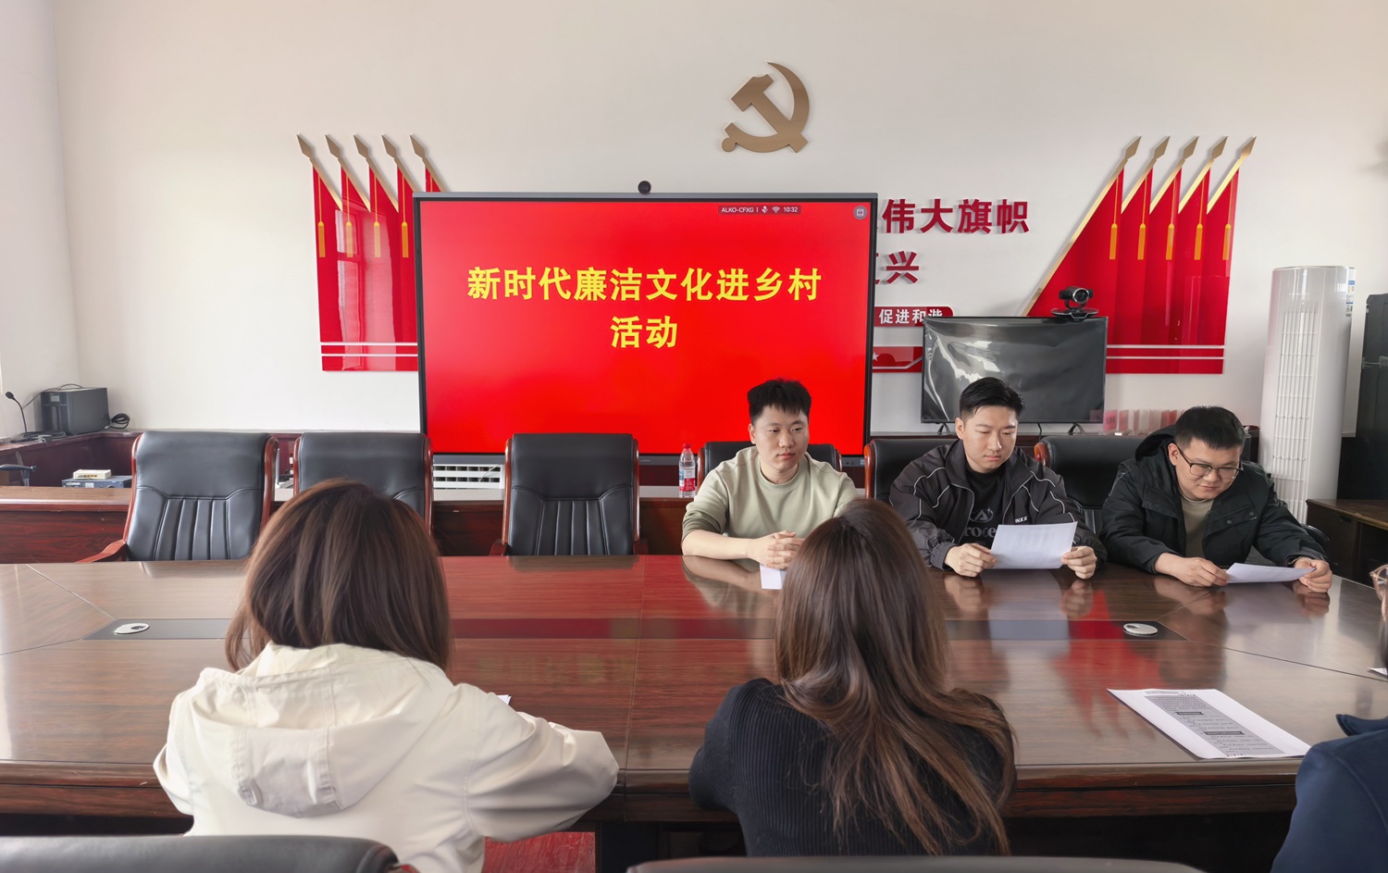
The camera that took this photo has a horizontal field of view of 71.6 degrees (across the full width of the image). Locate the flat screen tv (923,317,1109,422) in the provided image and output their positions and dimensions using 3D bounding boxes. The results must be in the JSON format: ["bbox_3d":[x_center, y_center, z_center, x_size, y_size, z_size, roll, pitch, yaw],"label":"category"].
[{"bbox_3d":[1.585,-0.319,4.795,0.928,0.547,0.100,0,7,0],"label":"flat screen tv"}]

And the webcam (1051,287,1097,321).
[{"bbox_3d":[1.968,-0.695,4.985,0.242,0.164,0.160,0,6,0],"label":"webcam"}]

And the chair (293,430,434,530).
[{"bbox_3d":[-1.167,0.547,3.228,0.600,1.070,0.630,0,7,-3],"label":"chair"}]

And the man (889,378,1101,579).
[{"bbox_3d":[0.858,0.478,2.876,0.580,1.307,0.660,0,7,-4],"label":"man"}]

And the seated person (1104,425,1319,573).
[{"bbox_3d":[1.486,0.499,2.996,0.620,1.230,0.800,0,6,0],"label":"seated person"}]

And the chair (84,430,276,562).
[{"bbox_3d":[-1.904,0.530,3.530,0.630,1.040,0.680,0,6,0],"label":"chair"}]

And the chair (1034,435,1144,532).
[{"bbox_3d":[1.444,0.562,3.168,0.600,1.076,0.630,0,7,0],"label":"chair"}]

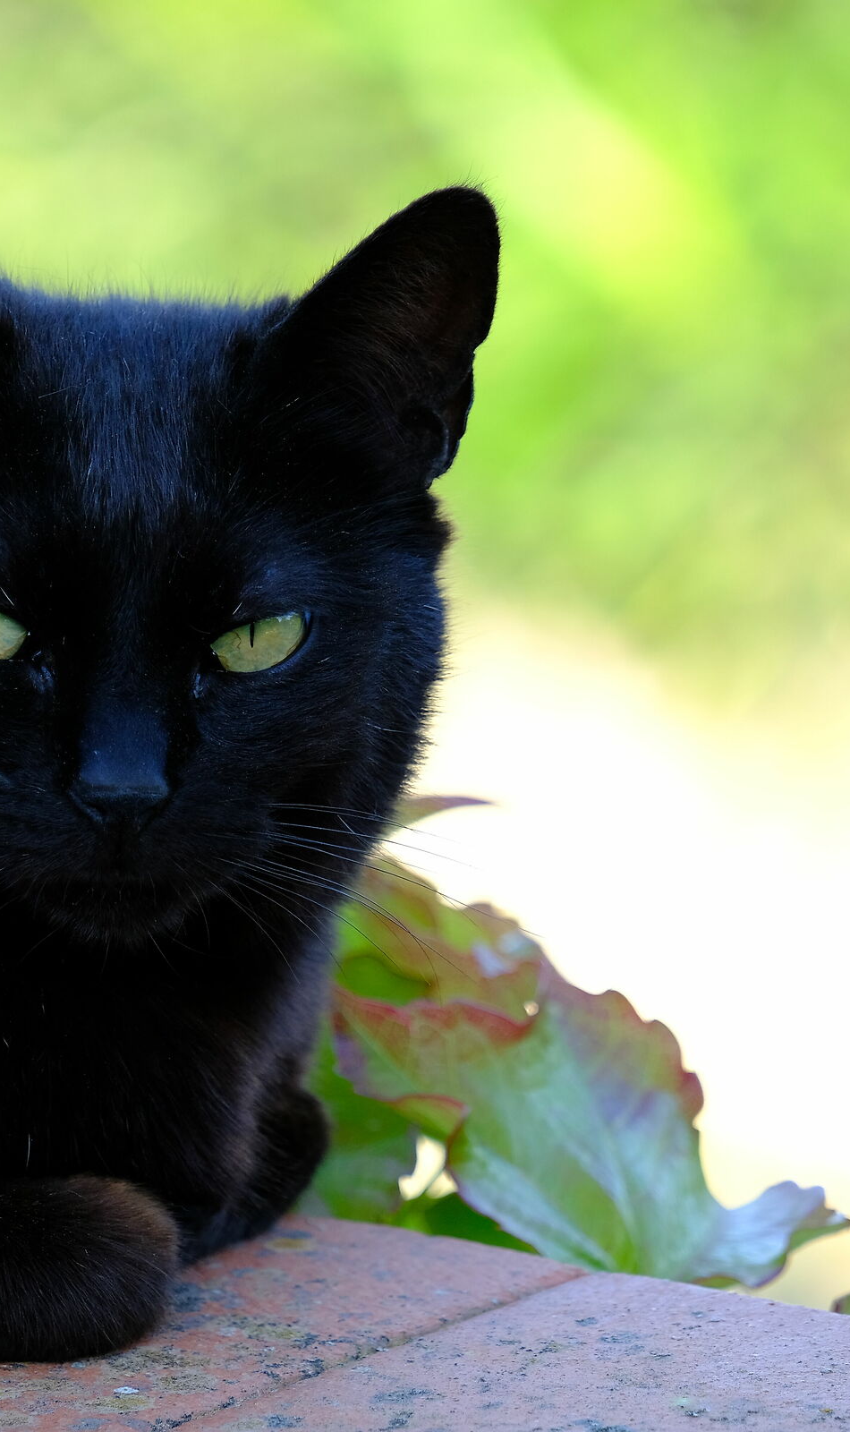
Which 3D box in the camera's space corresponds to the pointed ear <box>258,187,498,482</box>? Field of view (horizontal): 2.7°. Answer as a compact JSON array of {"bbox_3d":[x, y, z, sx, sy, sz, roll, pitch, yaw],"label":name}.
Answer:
[{"bbox_3d":[-0.007,-0.056,2.600,0.035,0.042,0.026,20,9,-18],"label":"pointed ear"}]

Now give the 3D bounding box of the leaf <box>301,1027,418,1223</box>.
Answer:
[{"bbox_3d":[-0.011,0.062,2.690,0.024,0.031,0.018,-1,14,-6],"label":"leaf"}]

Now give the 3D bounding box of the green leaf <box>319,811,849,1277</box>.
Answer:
[{"bbox_3d":[0.024,0.050,2.670,0.075,0.062,0.042,-3,14,-11],"label":"green leaf"}]

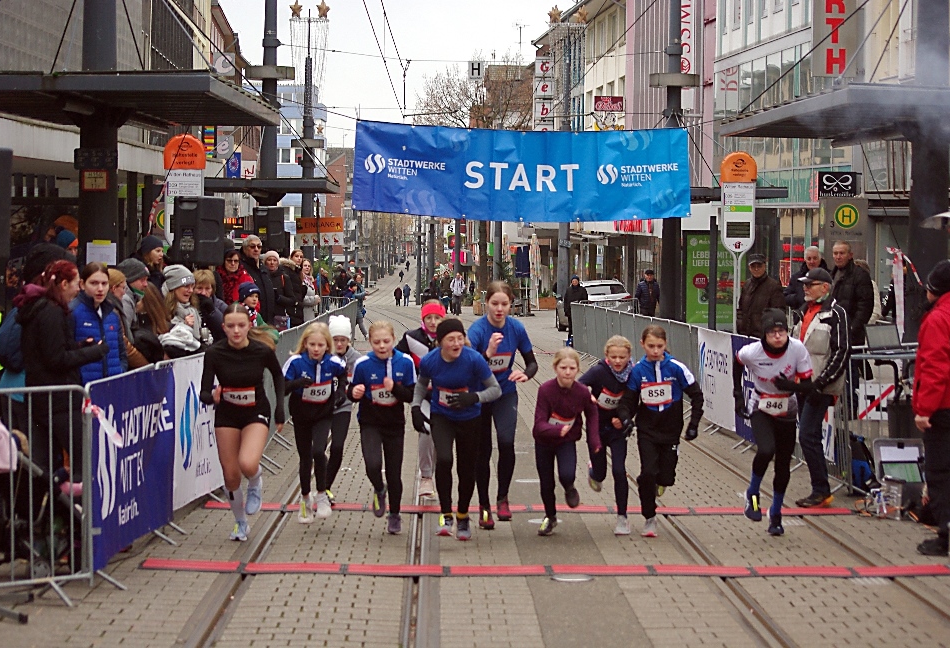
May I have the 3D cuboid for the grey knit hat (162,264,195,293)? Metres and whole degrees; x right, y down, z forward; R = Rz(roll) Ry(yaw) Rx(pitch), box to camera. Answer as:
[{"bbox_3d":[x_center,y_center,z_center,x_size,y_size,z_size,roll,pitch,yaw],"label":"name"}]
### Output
[{"bbox_3d":[-2.230,-0.342,16.600,0.215,0.210,0.245,-4,-2,-40],"label":"grey knit hat"}]

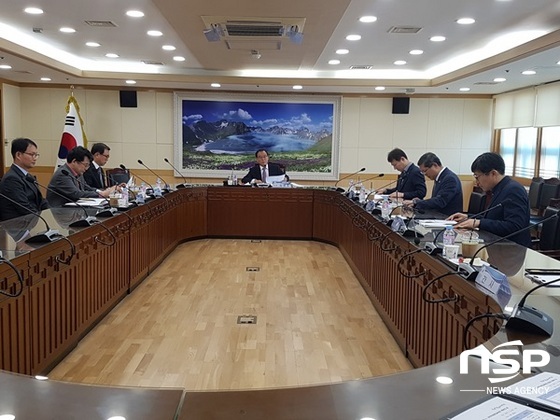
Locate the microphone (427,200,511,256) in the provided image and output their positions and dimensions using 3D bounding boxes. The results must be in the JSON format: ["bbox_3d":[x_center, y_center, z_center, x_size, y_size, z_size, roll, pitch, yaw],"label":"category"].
[{"bbox_3d":[1.027,0.096,2.343,0.430,0.325,0.110,1,8,-1],"label":"microphone"}]

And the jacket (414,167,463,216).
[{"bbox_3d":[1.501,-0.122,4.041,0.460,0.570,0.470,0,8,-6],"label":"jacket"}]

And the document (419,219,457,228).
[{"bbox_3d":[1.282,0.098,3.399,0.280,0.030,0.330,1,8,-1],"label":"document"}]

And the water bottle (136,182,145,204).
[{"bbox_3d":[-1.444,-0.194,4.416,0.065,0.205,0.065,1,8,-1],"label":"water bottle"}]

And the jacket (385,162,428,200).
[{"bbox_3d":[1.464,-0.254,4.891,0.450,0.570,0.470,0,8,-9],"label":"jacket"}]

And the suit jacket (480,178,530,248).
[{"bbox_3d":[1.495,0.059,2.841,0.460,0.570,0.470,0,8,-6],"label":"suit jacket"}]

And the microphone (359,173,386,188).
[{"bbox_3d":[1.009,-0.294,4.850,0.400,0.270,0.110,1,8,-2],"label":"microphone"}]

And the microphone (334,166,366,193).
[{"bbox_3d":[0.895,-0.384,5.380,0.390,0.320,0.110,1,8,-2],"label":"microphone"}]

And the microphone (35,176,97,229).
[{"bbox_3d":[-1.511,-0.052,2.964,0.450,0.335,0.110,1,8,-1],"label":"microphone"}]

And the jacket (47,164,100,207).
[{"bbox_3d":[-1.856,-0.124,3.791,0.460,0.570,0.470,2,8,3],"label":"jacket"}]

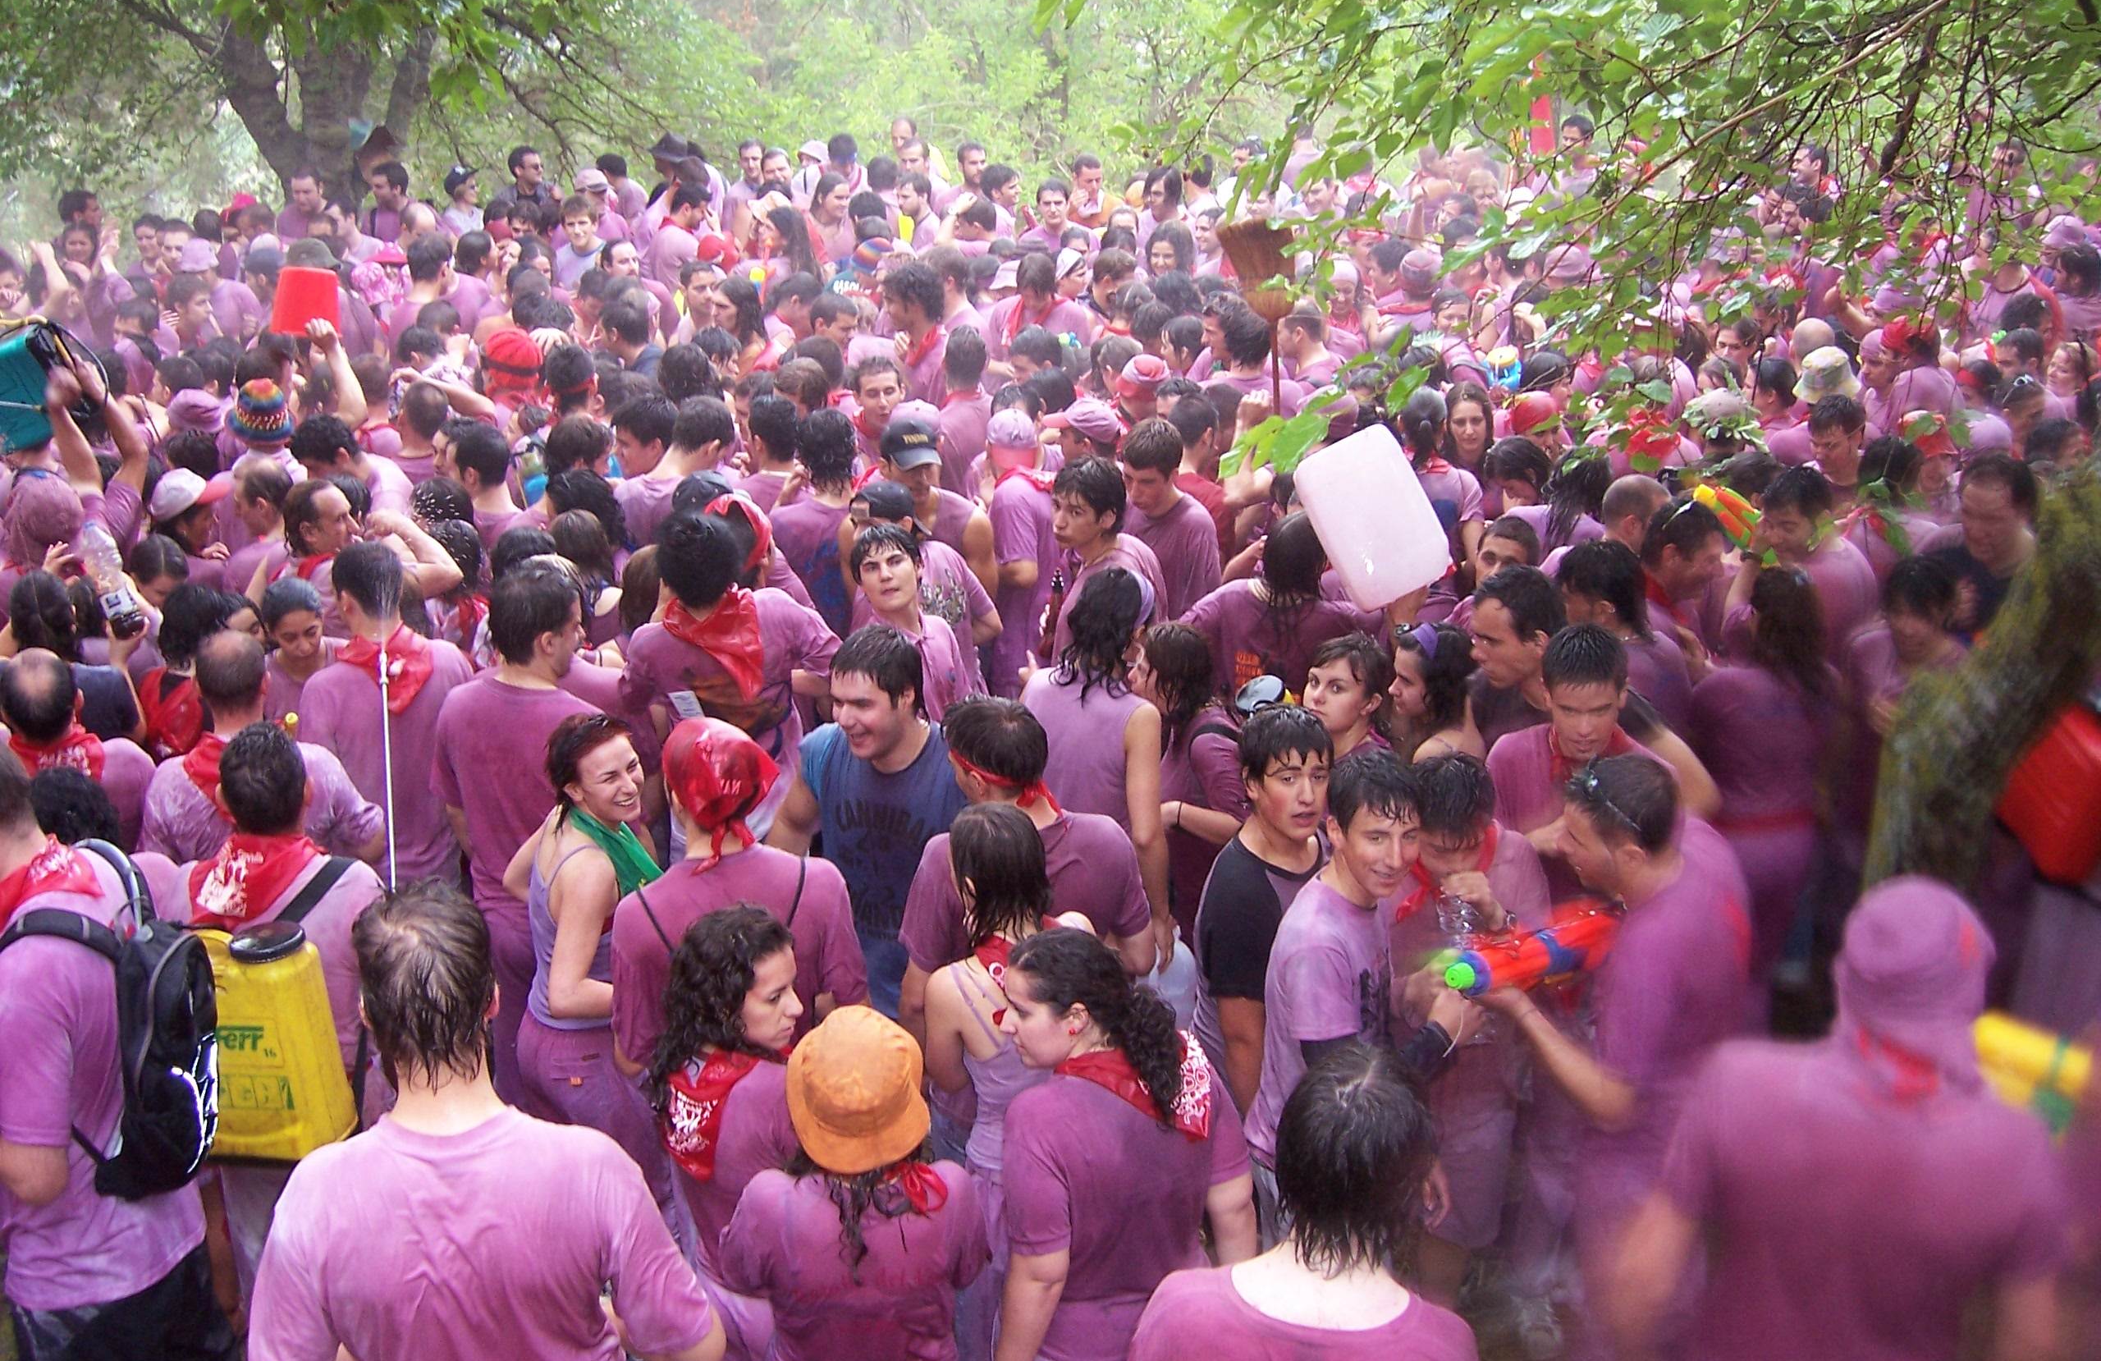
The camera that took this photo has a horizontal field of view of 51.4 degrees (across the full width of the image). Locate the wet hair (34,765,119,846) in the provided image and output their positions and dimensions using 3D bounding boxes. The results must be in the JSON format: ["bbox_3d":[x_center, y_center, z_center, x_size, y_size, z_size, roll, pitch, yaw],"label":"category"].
[{"bbox_3d":[-1.898,0.260,4.250,0.185,0.220,0.200,-3,20,-9],"label":"wet hair"}]

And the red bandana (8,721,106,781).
[{"bbox_3d":[-2.183,0.171,4.800,0.230,0.170,0.190,0,20,0],"label":"red bandana"}]

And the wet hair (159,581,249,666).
[{"bbox_3d":[-2.045,-0.132,5.250,0.200,0.230,0.230,16,22,26],"label":"wet hair"}]

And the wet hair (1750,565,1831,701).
[{"bbox_3d":[1.705,-0.108,5.050,0.180,0.290,0.200,-9,22,-23],"label":"wet hair"}]

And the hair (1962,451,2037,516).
[{"bbox_3d":[2.343,-0.477,5.380,0.210,0.180,0.170,-15,24,-37],"label":"hair"}]

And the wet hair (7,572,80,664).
[{"bbox_3d":[-2.288,-0.145,4.967,0.160,0.210,0.190,-4,19,-11],"label":"wet hair"}]

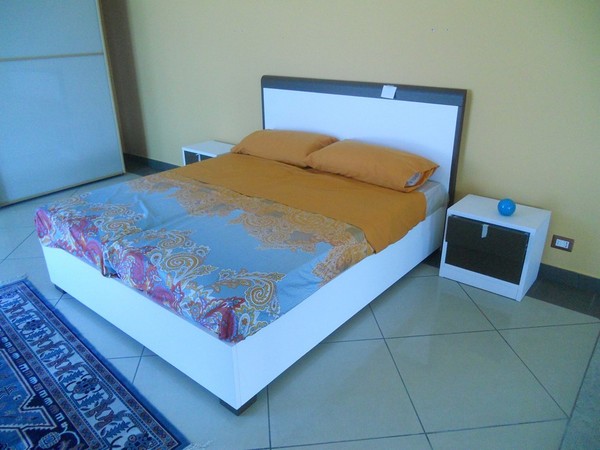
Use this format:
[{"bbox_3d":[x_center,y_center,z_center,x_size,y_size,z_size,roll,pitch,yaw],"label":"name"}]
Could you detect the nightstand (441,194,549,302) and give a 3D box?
[{"bbox_3d":[1.232,0.128,2.974,0.508,0.469,0.361,17,29,36],"label":"nightstand"}]

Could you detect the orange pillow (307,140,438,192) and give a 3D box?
[{"bbox_3d":[0.469,-0.427,3.224,0.890,0.185,0.350,17,29,36],"label":"orange pillow"}]

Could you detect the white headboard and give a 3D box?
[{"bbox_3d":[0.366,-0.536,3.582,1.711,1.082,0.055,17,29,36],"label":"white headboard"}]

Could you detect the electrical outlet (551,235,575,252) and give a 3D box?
[{"bbox_3d":[1.611,0.116,2.873,0.118,0.083,0.012,17,29,36],"label":"electrical outlet"}]

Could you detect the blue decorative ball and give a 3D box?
[{"bbox_3d":[1.234,-0.104,2.782,0.107,0.107,0.107,0,23,0],"label":"blue decorative ball"}]

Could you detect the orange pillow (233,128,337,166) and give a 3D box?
[{"bbox_3d":[-0.127,-0.618,3.682,0.860,0.185,0.350,17,29,36],"label":"orange pillow"}]

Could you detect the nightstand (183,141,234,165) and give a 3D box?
[{"bbox_3d":[-0.813,-0.511,4.553,0.508,0.469,0.361,17,29,36],"label":"nightstand"}]

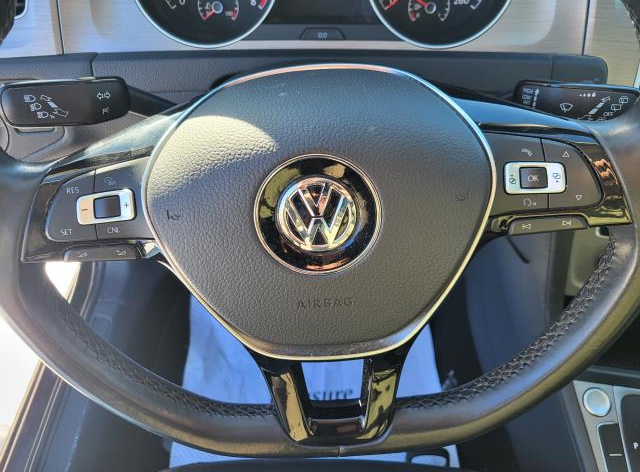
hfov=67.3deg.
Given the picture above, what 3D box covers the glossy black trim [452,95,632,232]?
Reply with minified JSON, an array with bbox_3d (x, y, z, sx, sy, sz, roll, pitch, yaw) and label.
[{"bbox_3d":[0.112,-0.039,0.245,0.089,0.070,0.025,-4,23,3],"label":"glossy black trim"}]

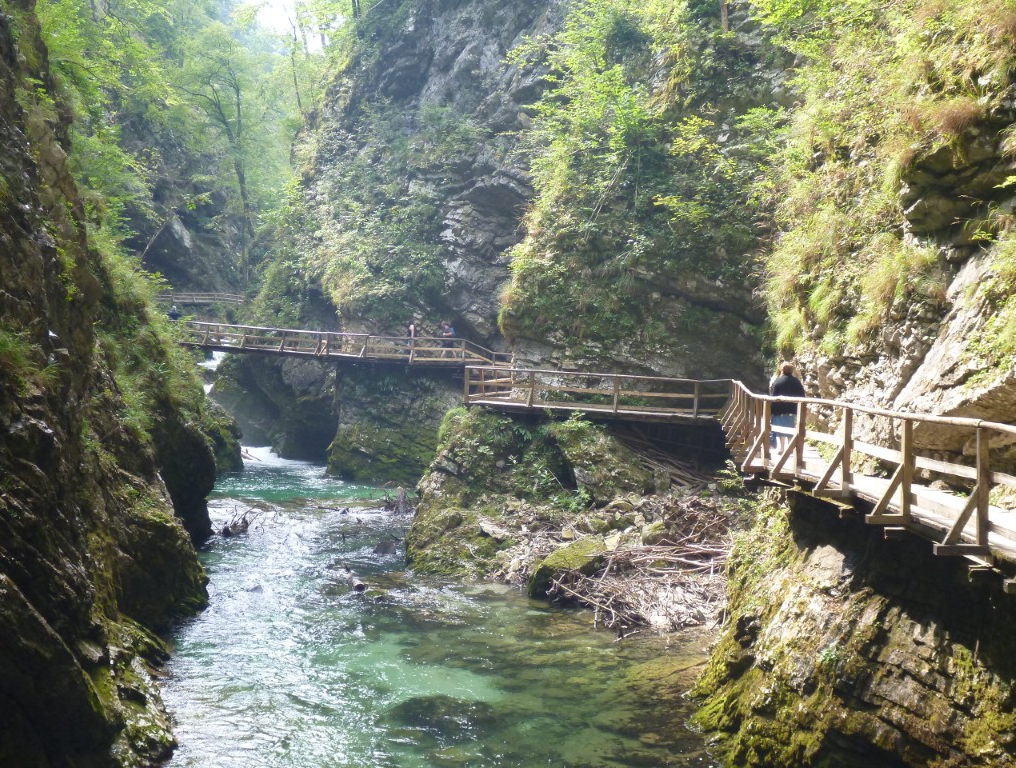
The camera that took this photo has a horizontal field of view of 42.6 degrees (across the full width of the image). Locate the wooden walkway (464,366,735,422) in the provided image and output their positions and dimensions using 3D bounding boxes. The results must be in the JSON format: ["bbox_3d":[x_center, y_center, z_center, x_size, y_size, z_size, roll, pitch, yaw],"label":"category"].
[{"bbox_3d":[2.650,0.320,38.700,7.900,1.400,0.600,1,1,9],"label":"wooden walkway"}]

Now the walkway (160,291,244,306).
[{"bbox_3d":[-31.600,-9.000,135.000,8.700,1.600,1.500,1,1,0],"label":"walkway"}]

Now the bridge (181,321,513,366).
[{"bbox_3d":[-8.100,-1.950,64.000,16.800,2.100,1.800,1,1,10],"label":"bridge"}]

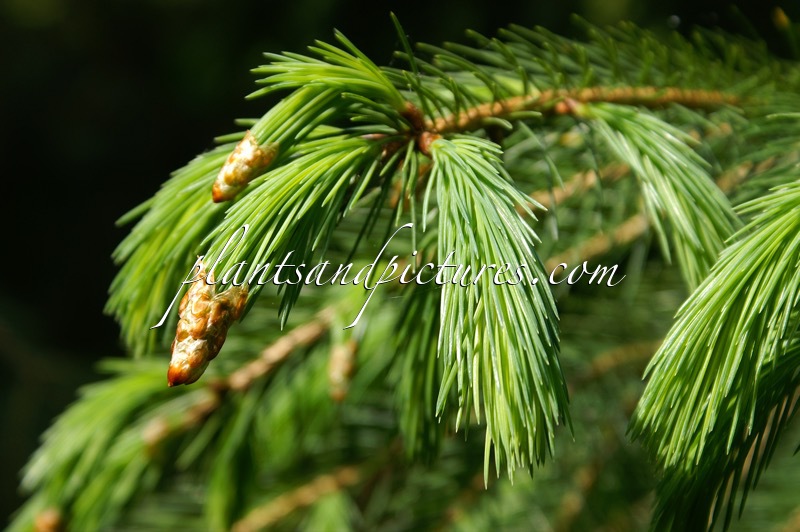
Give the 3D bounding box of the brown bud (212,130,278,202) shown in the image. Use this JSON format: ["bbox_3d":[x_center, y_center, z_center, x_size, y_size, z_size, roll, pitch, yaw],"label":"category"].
[{"bbox_3d":[-0.031,-0.019,0.460,0.007,0.017,0.007,38,-12,0],"label":"brown bud"}]

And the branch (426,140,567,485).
[{"bbox_3d":[0.022,0.009,0.520,0.028,0.077,0.027,-13,-8,0],"label":"branch"}]

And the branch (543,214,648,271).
[{"bbox_3d":[0.055,-0.007,0.650,0.032,0.006,0.006,-23,0,-26],"label":"branch"}]

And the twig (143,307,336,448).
[{"bbox_3d":[-0.044,0.031,0.640,0.062,0.008,0.008,-35,0,-18],"label":"twig"}]

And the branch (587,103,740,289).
[{"bbox_3d":[0.063,-0.017,0.555,0.021,0.053,0.021,-35,-11,0],"label":"branch"}]

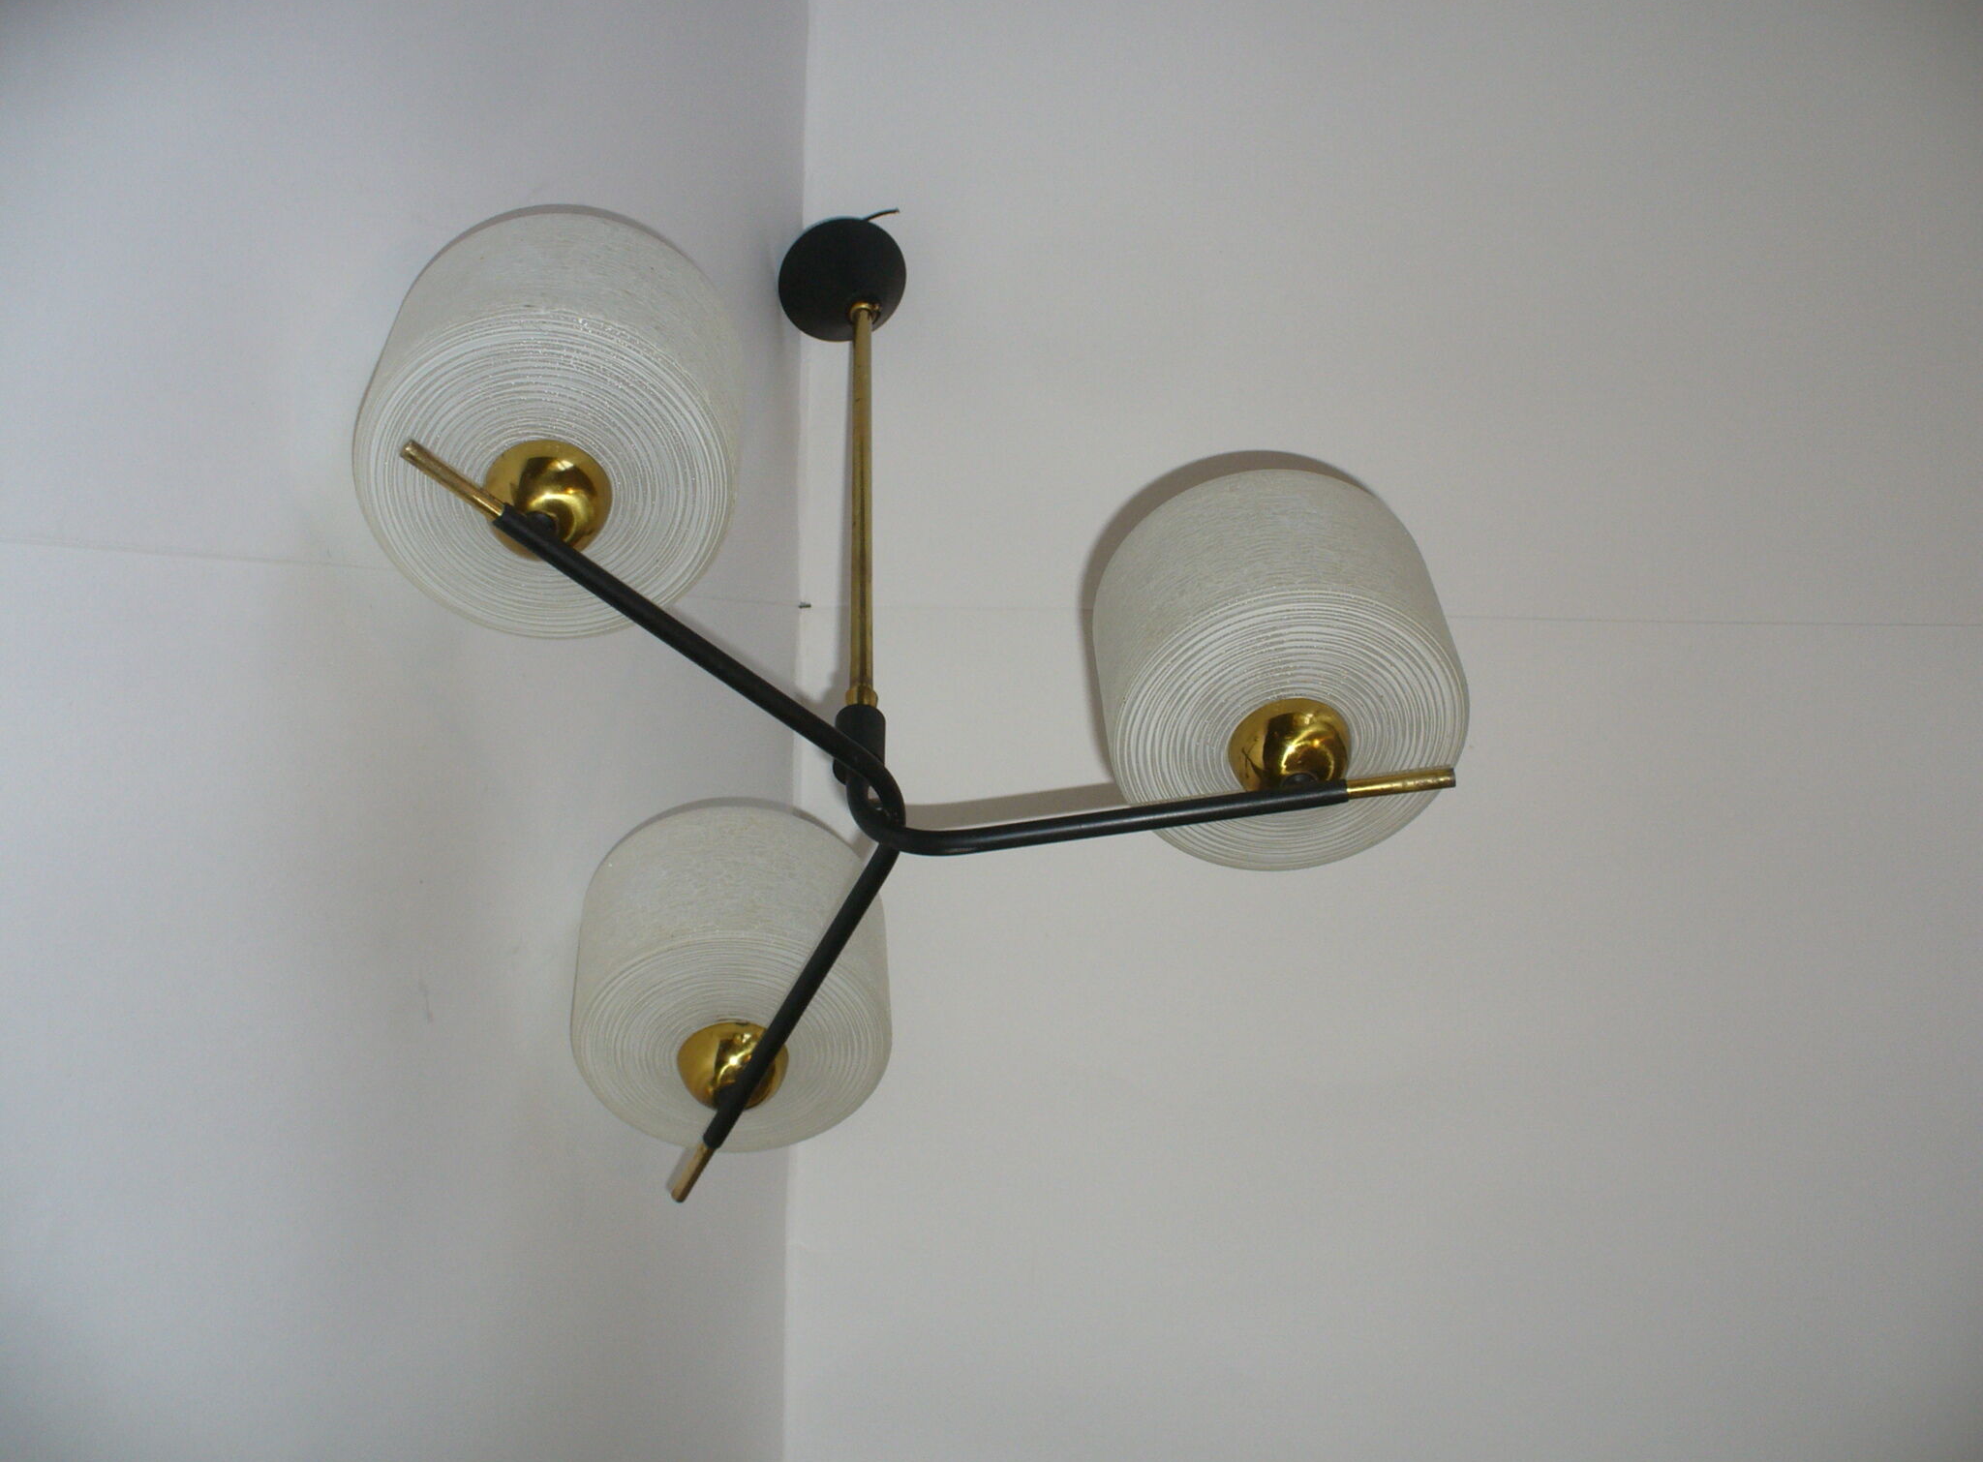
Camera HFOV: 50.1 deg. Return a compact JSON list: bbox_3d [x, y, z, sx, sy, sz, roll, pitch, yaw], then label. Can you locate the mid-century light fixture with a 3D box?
[{"bbox_3d":[-0.097,-0.098,1.311,0.655,0.551,0.493,-95,-156,-53],"label":"mid-century light fixture"}]

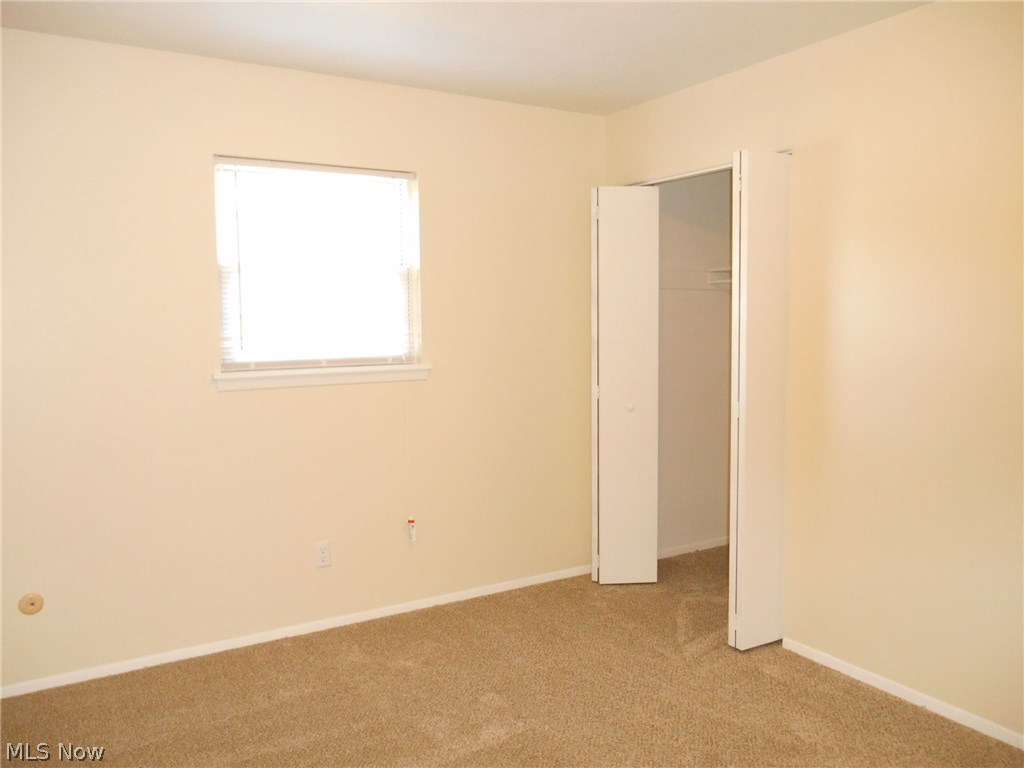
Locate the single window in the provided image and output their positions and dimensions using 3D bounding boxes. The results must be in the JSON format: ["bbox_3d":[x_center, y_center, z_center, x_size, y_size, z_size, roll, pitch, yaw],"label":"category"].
[{"bbox_3d":[-0.825,-0.505,3.378,0.887,0.884,0.100,-4,6,-31],"label":"single window"}]

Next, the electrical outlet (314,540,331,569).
[{"bbox_3d":[-0.842,0.763,3.430,0.073,0.116,0.015,-4,6,-31],"label":"electrical outlet"}]

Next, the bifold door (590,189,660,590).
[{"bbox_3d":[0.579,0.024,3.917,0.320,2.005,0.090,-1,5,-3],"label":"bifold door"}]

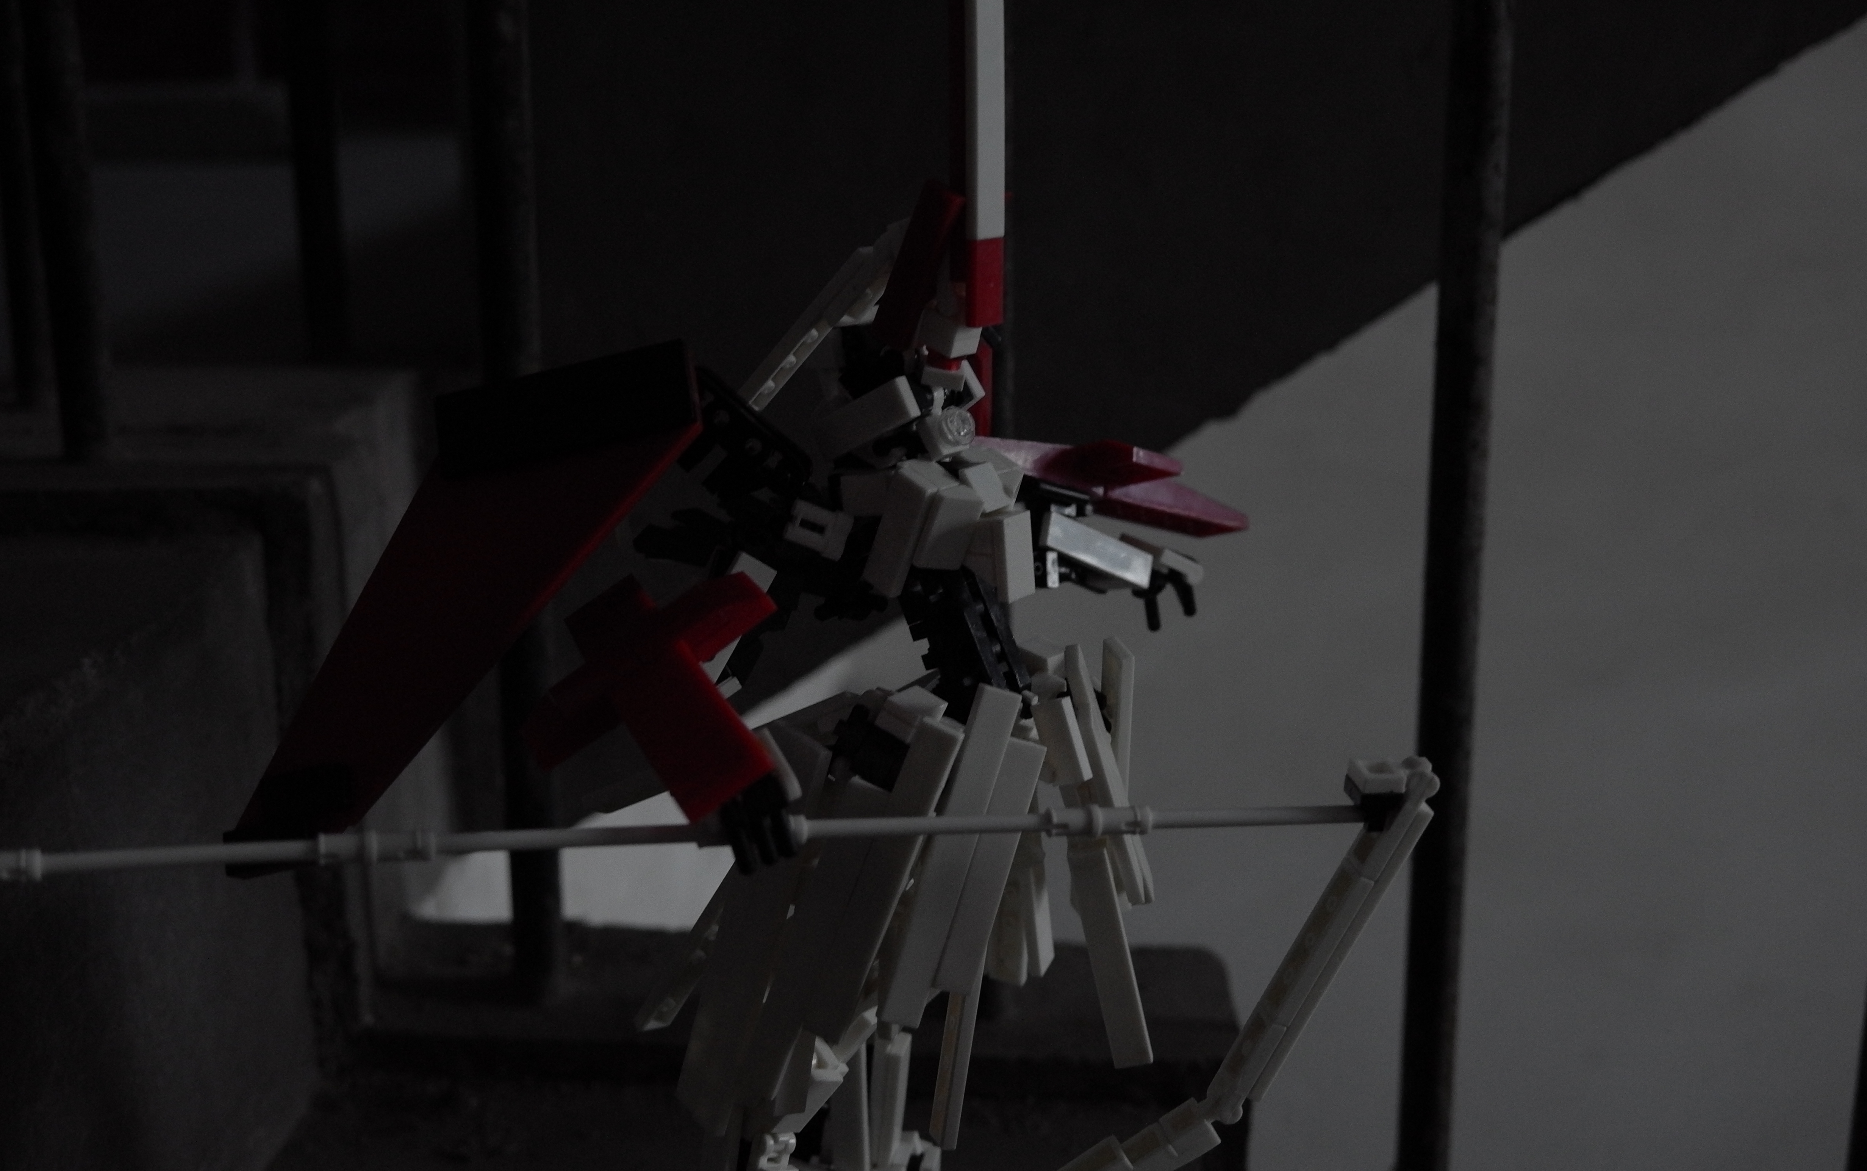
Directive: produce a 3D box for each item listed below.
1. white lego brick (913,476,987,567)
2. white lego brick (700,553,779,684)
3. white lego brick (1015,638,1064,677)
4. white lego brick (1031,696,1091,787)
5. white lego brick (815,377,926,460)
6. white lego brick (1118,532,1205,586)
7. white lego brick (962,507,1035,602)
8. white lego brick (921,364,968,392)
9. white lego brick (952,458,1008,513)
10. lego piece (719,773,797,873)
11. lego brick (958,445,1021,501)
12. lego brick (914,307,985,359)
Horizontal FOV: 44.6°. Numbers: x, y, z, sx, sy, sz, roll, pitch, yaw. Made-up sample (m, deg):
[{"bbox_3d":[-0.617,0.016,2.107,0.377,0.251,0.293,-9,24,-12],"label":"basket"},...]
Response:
[{"bbox_3d":[0.003,-0.012,0.427,0.008,0.016,0.007,7,23,-23],"label":"white lego brick"},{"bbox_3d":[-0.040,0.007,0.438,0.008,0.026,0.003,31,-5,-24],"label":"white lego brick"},{"bbox_3d":[0.022,0.016,0.464,0.008,0.009,0.008,18,24,35],"label":"white lego brick"},{"bbox_3d":[0.025,0.030,0.443,0.008,0.016,0.003,-17,-2,42],"label":"white lego brick"},{"bbox_3d":[-0.013,-0.033,0.445,0.024,0.008,0.003,-23,-1,42],"label":"white lego brick"},{"bbox_3d":[0.045,-0.005,0.450,0.008,0.004,0.016,24,-3,-30],"label":"white lego brick"},{"bbox_3d":[0.012,-0.006,0.430,0.011,0.016,0.008,7,19,38],"label":"white lego brick"},{"bbox_3d":[0.002,-0.040,0.435,0.008,0.003,0.007,7,10,-1],"label":"white lego brick"},{"bbox_3d":[0.010,-0.020,0.459,0.006,0.008,0.008,9,21,41],"label":"white lego brick"},{"bbox_3d":[-0.030,0.041,0.391,0.010,0.014,0.009,-19,6,-1],"label":"lego piece"},{"bbox_3d":[0.011,-0.022,0.436,0.008,0.007,0.008,27,32,36],"label":"lego brick"},{"bbox_3d":[0.003,-0.048,0.434,0.008,0.006,0.008,28,28,28],"label":"lego brick"}]

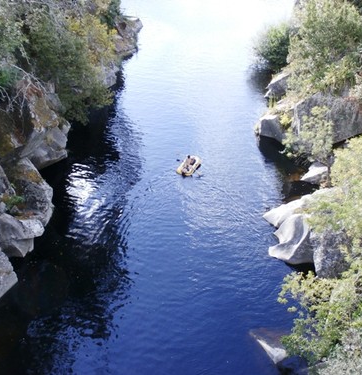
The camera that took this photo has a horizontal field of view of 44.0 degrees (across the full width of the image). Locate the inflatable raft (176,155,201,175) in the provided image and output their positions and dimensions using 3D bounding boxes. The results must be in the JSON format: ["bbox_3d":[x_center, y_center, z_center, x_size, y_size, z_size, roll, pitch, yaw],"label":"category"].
[{"bbox_3d":[0.600,-1.522,32.000,1.080,0.420,2.120,14,38,18],"label":"inflatable raft"}]

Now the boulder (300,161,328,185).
[{"bbox_3d":[9.000,-1.025,30.502,1.750,1.150,1.400,0,36,0],"label":"boulder"}]

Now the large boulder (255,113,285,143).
[{"bbox_3d":[6.852,-4.623,34.475,2.100,1.750,1.800,0,36,0],"label":"large boulder"}]

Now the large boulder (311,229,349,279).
[{"bbox_3d":[7.670,3.416,23.126,1.800,2.200,1.500,6,36,8],"label":"large boulder"}]

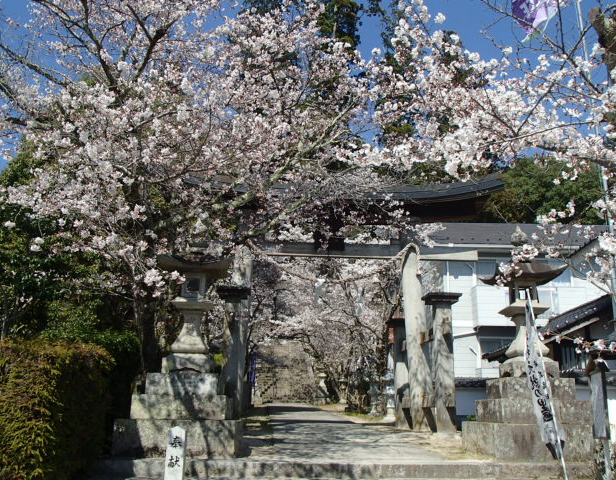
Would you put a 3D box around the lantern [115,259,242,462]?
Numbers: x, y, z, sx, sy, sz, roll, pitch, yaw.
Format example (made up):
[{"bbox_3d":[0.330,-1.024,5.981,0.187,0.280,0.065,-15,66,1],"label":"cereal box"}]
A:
[{"bbox_3d":[-1.676,1.446,8.926,1.500,3.020,1.500,1,-15,-2],"label":"lantern"}]

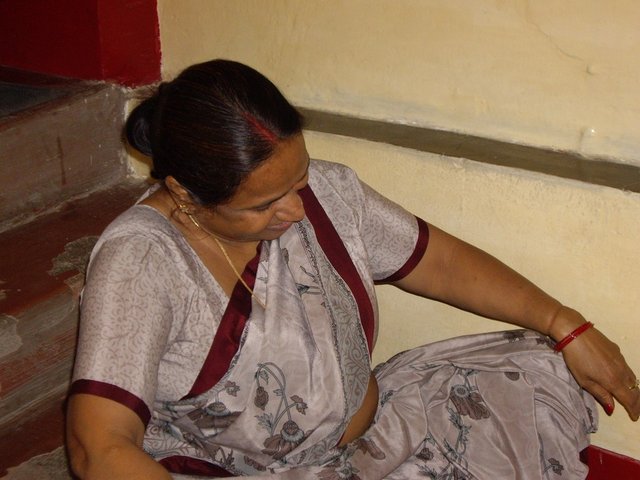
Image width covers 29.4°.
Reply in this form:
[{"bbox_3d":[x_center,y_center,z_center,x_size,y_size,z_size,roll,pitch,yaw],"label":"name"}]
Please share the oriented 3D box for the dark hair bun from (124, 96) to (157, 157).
[{"bbox_3d":[-0.222,-0.144,1.550,0.055,0.075,0.070,20,18,36],"label":"dark hair bun"}]

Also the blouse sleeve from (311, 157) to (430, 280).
[{"bbox_3d":[0.067,-0.021,1.610,0.170,0.125,0.120,36,-5,-27],"label":"blouse sleeve"}]

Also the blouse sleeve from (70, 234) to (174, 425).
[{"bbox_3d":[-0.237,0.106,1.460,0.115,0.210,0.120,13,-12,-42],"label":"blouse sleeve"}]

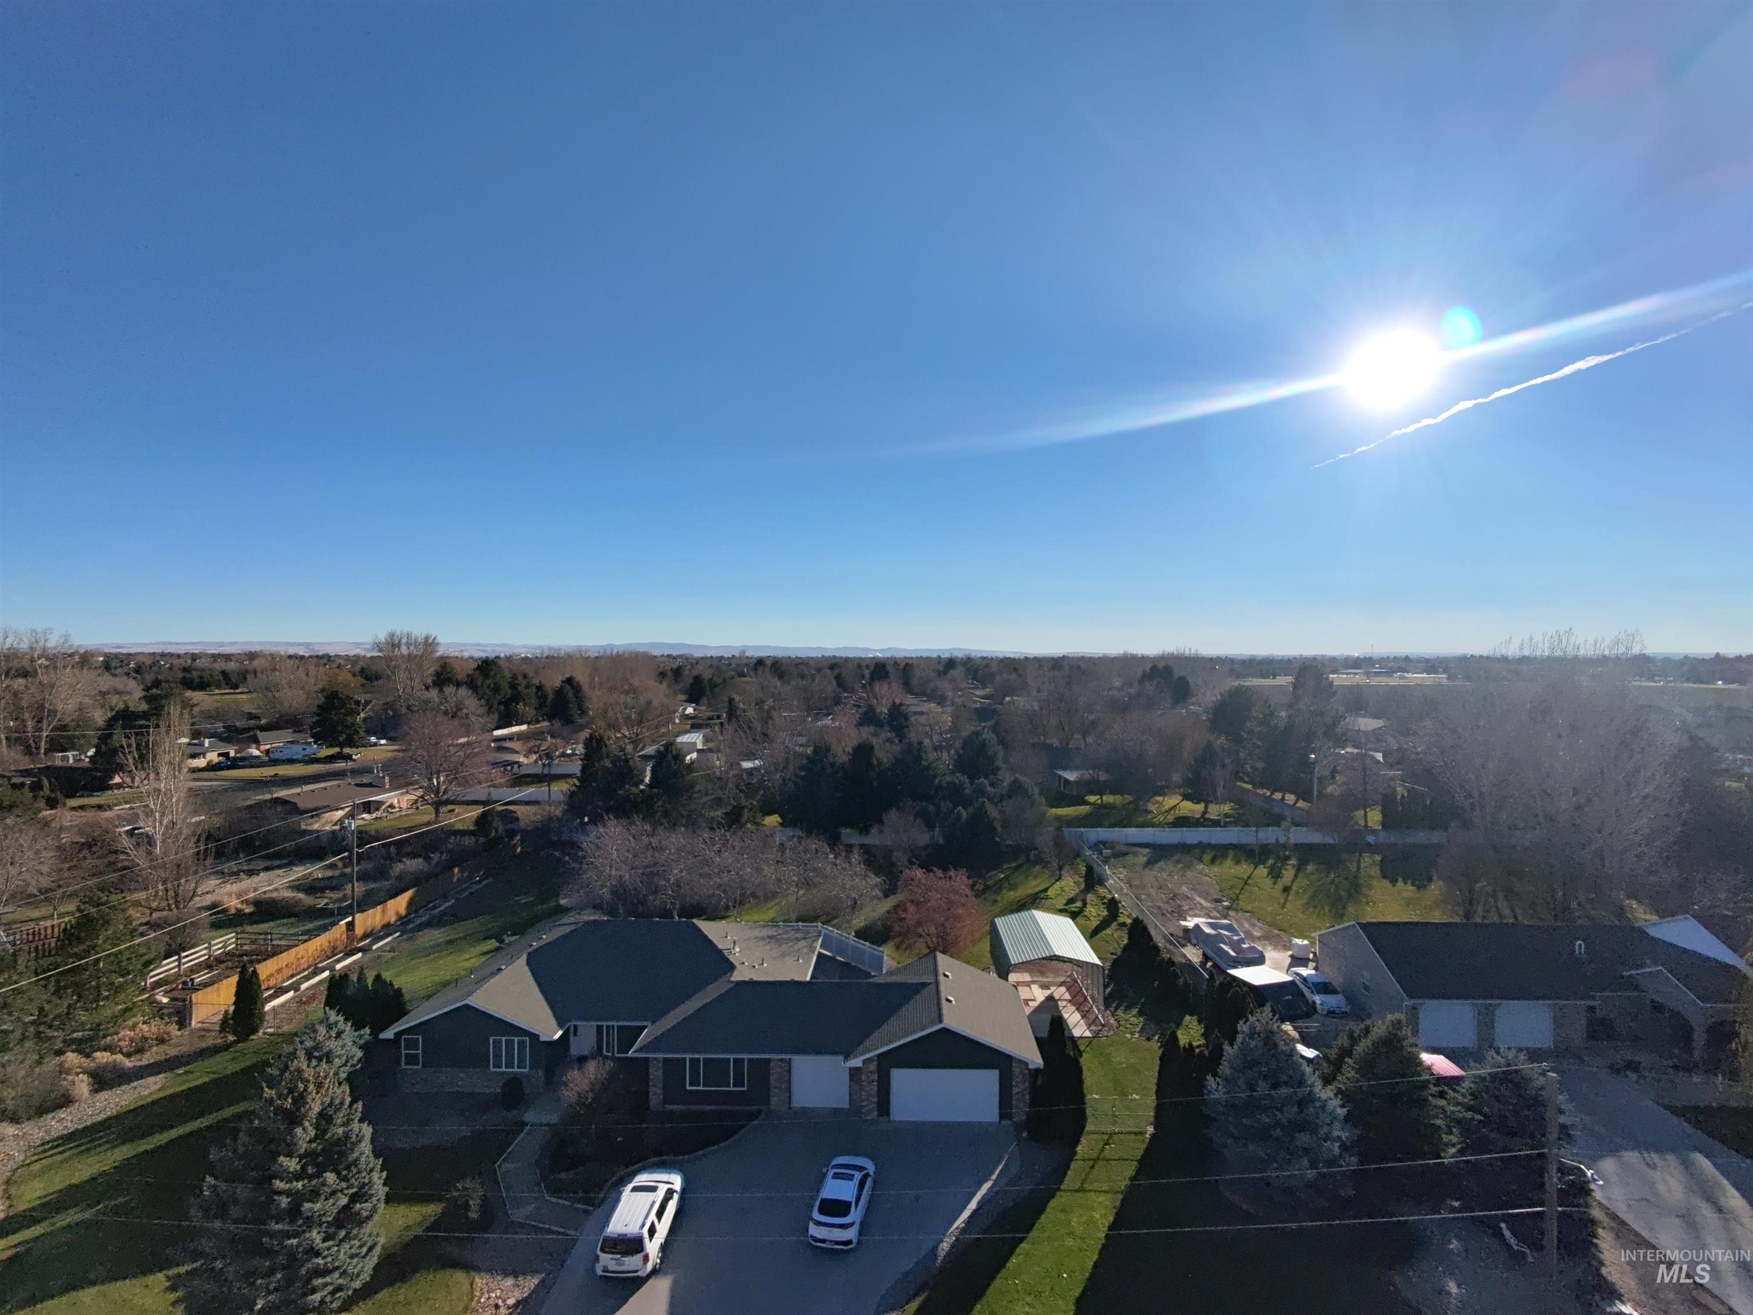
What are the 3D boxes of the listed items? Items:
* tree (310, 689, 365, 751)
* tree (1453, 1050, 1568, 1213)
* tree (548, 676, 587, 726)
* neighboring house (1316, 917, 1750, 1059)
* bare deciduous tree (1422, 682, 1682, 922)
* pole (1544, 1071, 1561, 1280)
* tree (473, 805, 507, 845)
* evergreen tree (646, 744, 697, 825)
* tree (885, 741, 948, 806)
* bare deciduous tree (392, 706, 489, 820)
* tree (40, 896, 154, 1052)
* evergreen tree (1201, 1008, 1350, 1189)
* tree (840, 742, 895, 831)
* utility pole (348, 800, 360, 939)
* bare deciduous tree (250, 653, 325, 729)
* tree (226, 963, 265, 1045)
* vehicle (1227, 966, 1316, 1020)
[{"bbox_3d":[-120.960,14.310,182.000,10.240,14.170,10.240,0,0,0],"label":"tree"},{"bbox_3d":[25.900,18.792,33.129,4.147,5.496,4.147,0,0,0],"label":"tree"},{"bbox_3d":[-88.390,13.350,232.000,10.260,16.110,10.260,0,0,0],"label":"tree"},{"bbox_3d":[39.300,18.812,49.000,21.500,5.400,11.200,0,0,1],"label":"neighboring house"},{"bbox_3d":[50.370,11.350,61.500,15.200,19.690,15.200,0,0,0],"label":"bare deciduous tree"},{"bbox_3d":[23.480,17.932,28.176,0.311,7.239,0.311,0,0,0],"label":"pole"},{"bbox_3d":[-44.349,19.007,92.546,3.245,4.380,3.245,0,0,0],"label":"tree"},{"bbox_3d":[-26.340,16.140,104.000,6.300,10.310,6.300,0,0,0],"label":"evergreen tree"},{"bbox_3d":[5.010,16.070,106.000,8.410,10.460,8.410,0,0,0],"label":"tree"},{"bbox_3d":[-54.569,13.369,102.000,11.200,14.800,11.000,0,0,0],"label":"bare deciduous tree"},{"bbox_3d":[-43.762,17.208,45.500,5.300,7.600,5.300,0,0,0],"label":"tree"},{"bbox_3d":[17.224,18.104,34.600,5.900,5.900,5.900,0,0,0],"label":"evergreen tree"},{"bbox_3d":[-1.300,15.920,103.000,6.960,10.770,6.960,0,0,0],"label":"tree"},{"bbox_3d":[-38.454,15.748,59.600,0.800,10.400,0.500,0,0,0],"label":"utility pole"},{"bbox_3d":[-166.940,10.020,230.000,17.290,22.760,17.290,0,0,0],"label":"bare deciduous tree"},{"bbox_3d":[-35.443,19.222,45.385,1.995,4.306,1.796,0,0,0],"label":"tree"},{"bbox_3d":[23.200,19.750,47.800,2.150,1.950,4.600,0,0,-20],"label":"vehicle"}]

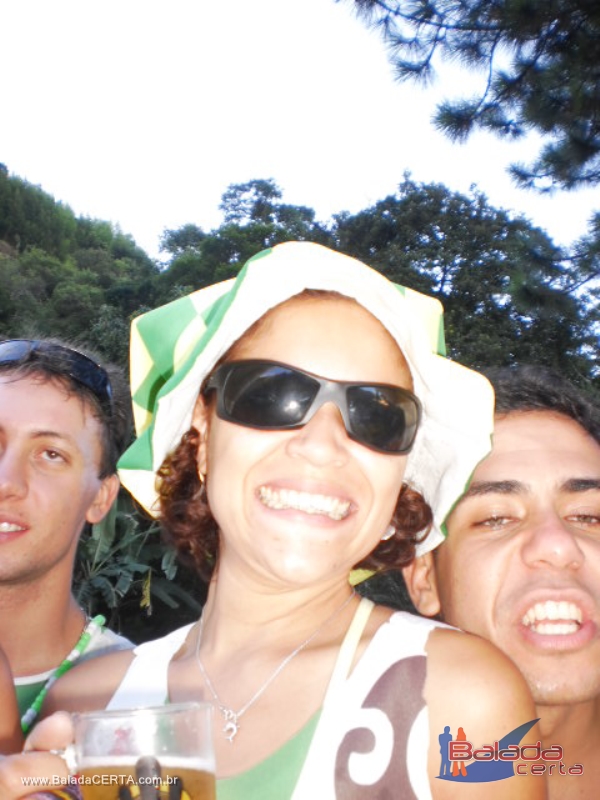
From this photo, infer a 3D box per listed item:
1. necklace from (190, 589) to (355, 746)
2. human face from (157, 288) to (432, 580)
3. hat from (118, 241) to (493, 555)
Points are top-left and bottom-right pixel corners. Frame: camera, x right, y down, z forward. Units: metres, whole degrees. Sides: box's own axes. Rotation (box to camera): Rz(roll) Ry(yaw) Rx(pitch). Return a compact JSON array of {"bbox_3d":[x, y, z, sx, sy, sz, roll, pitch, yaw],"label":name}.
[{"bbox_3d":[-0.017,0.198,0.668,0.120,0.140,0.110,-6,-25,16],"label":"necklace"},{"bbox_3d":[0.004,0.024,0.553,0.160,0.195,0.140,11,-12,-6],"label":"human face"},{"bbox_3d":[0.000,-0.010,0.672,0.285,0.185,0.285,12,-40,-5],"label":"hat"}]

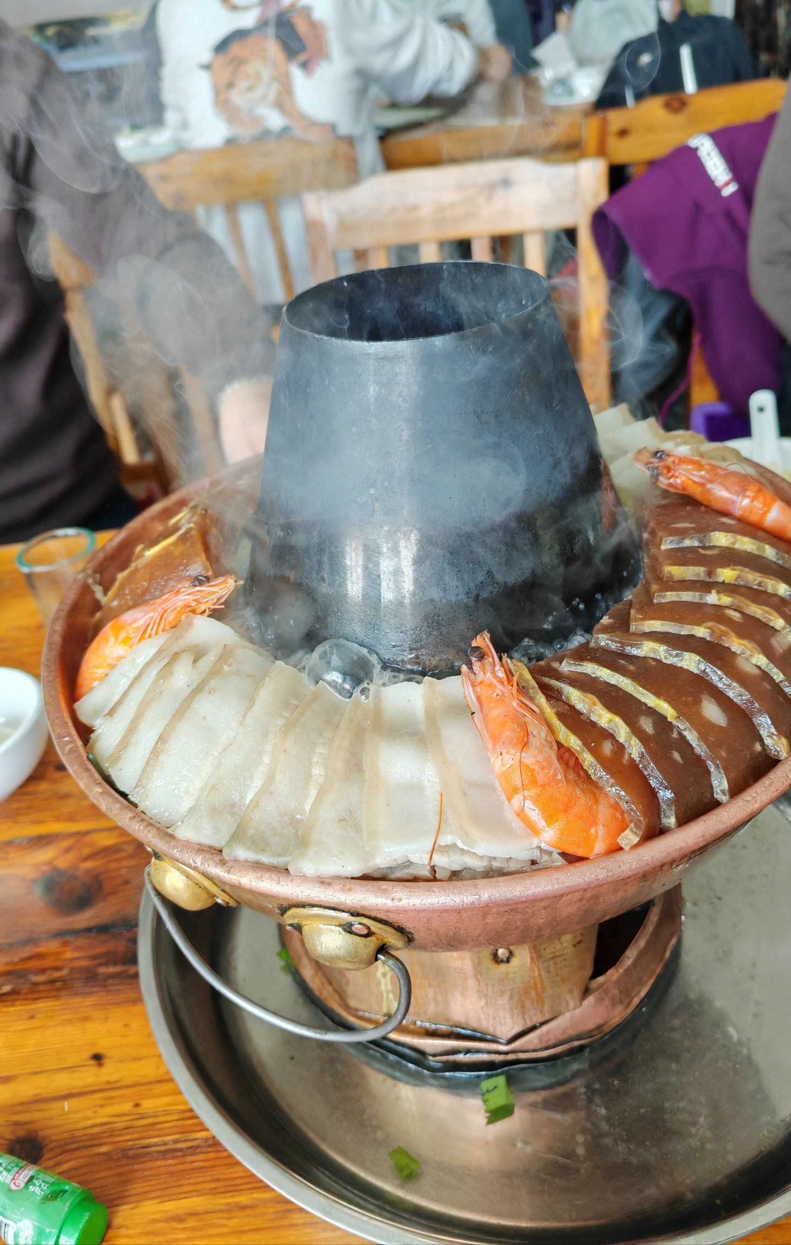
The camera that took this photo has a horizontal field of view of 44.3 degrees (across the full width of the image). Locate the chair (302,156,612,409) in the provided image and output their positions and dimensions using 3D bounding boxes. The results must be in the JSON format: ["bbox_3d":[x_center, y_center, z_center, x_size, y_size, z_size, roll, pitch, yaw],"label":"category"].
[{"bbox_3d":[0.126,-0.110,1.381,0.430,0.890,0.470,-5,37,5],"label":"chair"}]

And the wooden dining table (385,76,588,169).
[{"bbox_3d":[0.142,-1.050,2.741,1.300,0.750,0.800,-6,37,2],"label":"wooden dining table"}]

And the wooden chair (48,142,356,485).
[{"bbox_3d":[-0.224,-0.459,1.909,0.430,0.890,0.470,-5,37,4],"label":"wooden chair"}]

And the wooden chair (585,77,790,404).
[{"bbox_3d":[0.512,-0.578,1.929,0.430,0.890,0.470,-11,37,-3],"label":"wooden chair"}]

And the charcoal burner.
[{"bbox_3d":[0.014,-0.061,0.387,0.163,0.138,0.163,-5,37,4],"label":"charcoal burner"}]

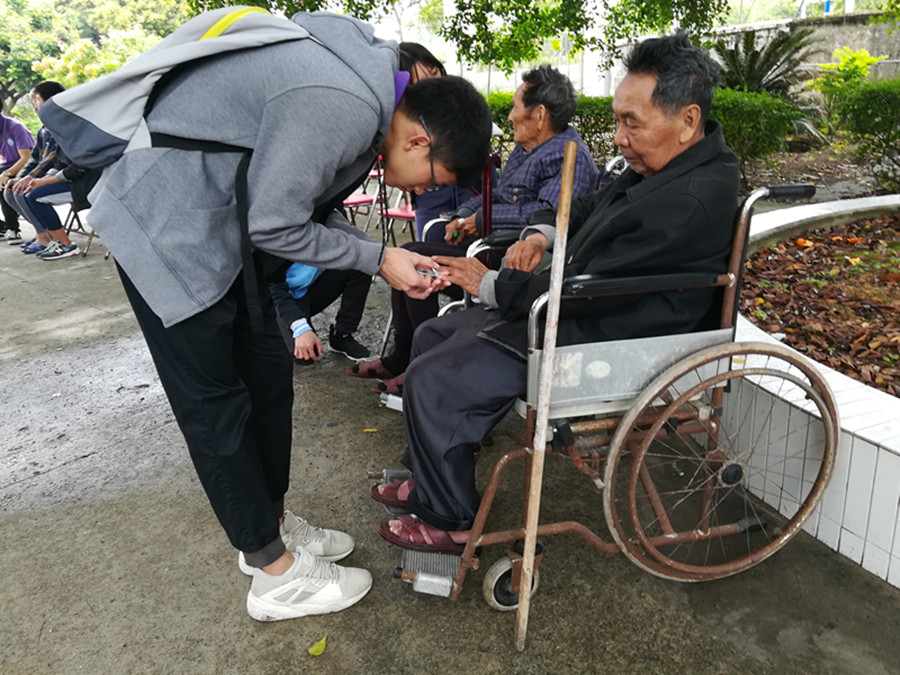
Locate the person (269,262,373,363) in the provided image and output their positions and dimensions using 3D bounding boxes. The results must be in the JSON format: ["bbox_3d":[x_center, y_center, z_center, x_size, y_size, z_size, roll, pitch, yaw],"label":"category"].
[{"bbox_3d":[-0.680,-0.360,3.120,0.680,0.980,0.500,7,22,28],"label":"person"}]

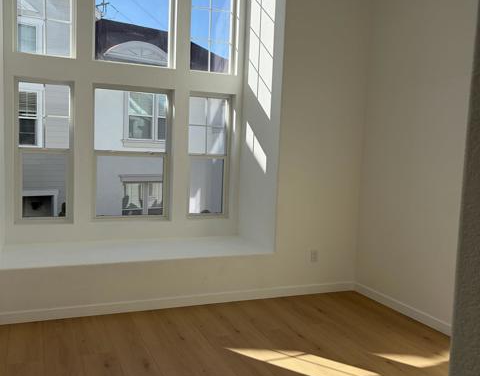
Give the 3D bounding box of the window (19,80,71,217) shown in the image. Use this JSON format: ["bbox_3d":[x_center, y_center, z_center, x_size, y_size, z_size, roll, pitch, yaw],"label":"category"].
[{"bbox_3d":[-1.967,-0.361,4.851,0.551,1.436,0.110,0,5,-23],"label":"window"}]

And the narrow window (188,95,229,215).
[{"bbox_3d":[-0.374,-0.360,5.576,0.488,1.385,0.100,0,5,-23],"label":"narrow window"}]

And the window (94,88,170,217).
[{"bbox_3d":[-1.158,-0.359,5.200,0.850,1.428,0.110,0,5,-23],"label":"window"}]

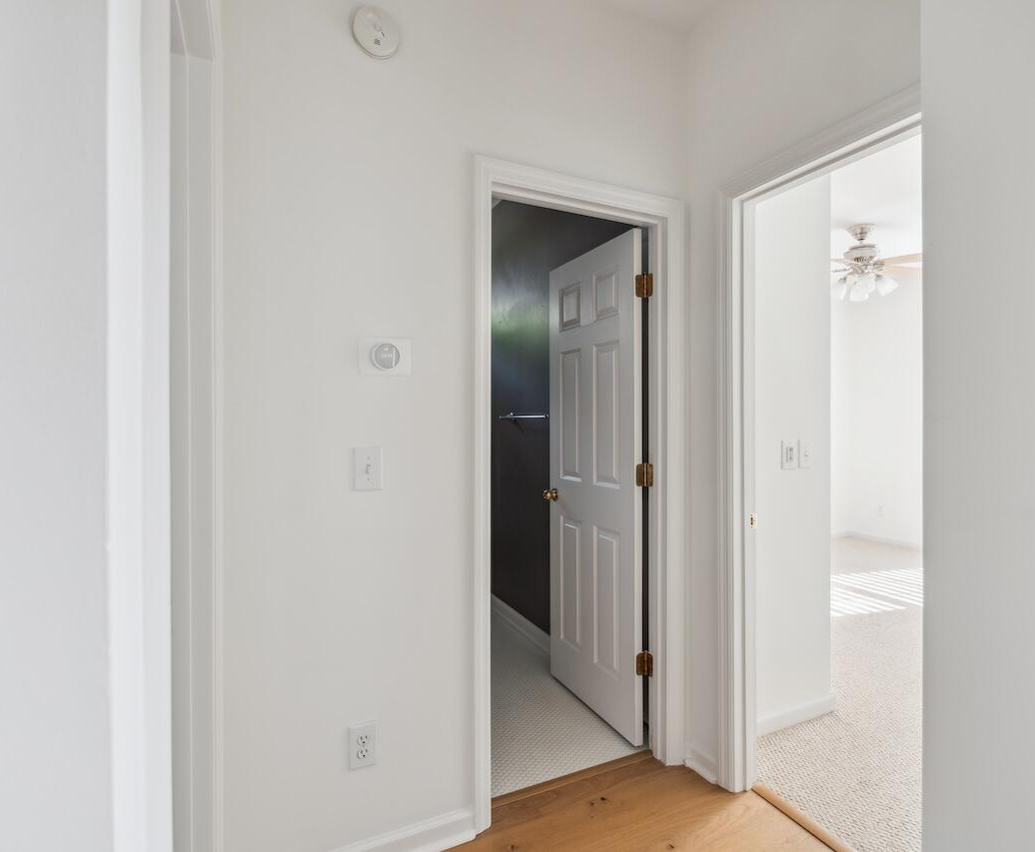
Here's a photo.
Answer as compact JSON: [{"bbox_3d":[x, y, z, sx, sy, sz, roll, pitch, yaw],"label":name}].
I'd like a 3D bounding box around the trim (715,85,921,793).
[{"bbox_3d":[0.972,0.214,1.516,0.130,2.132,0.900,0,0,-27],"label":"trim"}]

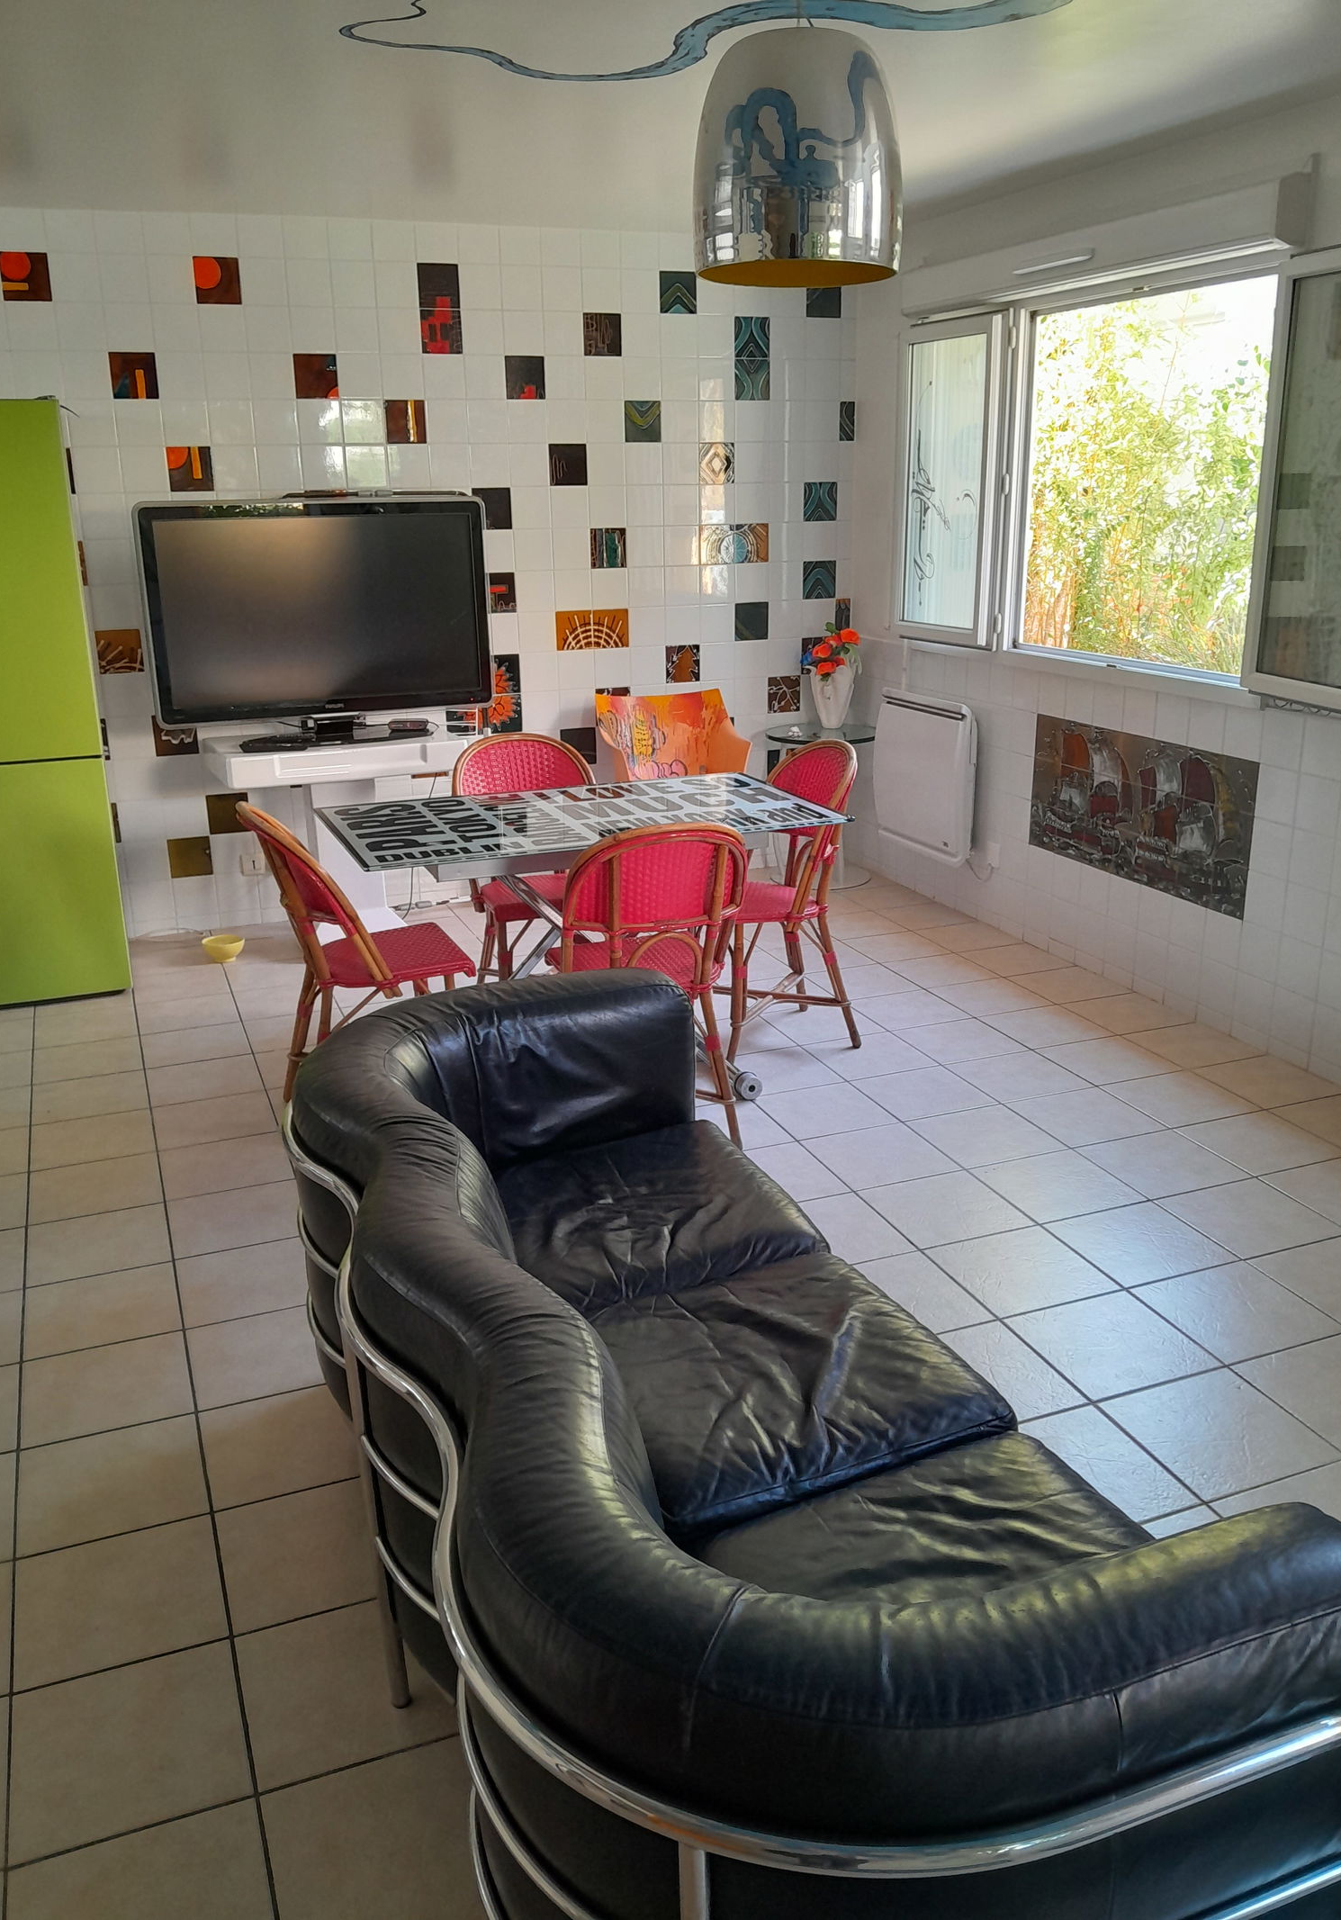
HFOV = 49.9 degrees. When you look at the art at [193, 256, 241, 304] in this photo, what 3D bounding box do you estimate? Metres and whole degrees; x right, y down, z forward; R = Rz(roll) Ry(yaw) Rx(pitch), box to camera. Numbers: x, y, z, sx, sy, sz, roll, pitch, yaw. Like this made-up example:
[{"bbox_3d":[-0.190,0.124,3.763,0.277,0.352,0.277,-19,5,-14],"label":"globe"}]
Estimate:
[{"bbox_3d":[-1.548,-2.323,4.935,0.150,0.150,0.012,-7,19,-18],"label":"art"}]

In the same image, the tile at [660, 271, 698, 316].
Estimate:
[{"bbox_3d":[0.033,-2.526,5.461,0.150,0.150,0.012,-7,19,-18],"label":"tile"}]

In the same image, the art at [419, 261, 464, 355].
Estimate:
[{"bbox_3d":[-0.823,-2.333,5.171,0.150,0.302,0.015,-8,19,-20],"label":"art"}]

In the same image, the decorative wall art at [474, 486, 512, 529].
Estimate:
[{"bbox_3d":[-0.668,-1.696,5.433,0.150,0.150,0.015,-8,19,-20],"label":"decorative wall art"}]

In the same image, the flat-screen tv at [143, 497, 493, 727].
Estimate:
[{"bbox_3d":[-1.223,-1.230,5.064,1.168,0.736,0.100,-7,19,-18],"label":"flat-screen tv"}]

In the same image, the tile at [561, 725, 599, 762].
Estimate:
[{"bbox_3d":[-0.366,-0.859,5.814,0.150,0.150,0.015,-8,19,-20],"label":"tile"}]

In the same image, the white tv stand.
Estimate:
[{"bbox_3d":[-1.183,-0.452,5.296,0.920,0.725,0.480,-7,19,-20],"label":"white tv stand"}]

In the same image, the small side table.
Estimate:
[{"bbox_3d":[0.627,-0.640,5.989,0.460,0.610,0.460,-1,18,0],"label":"small side table"}]

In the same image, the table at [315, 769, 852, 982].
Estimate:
[{"bbox_3d":[-0.245,-0.016,3.860,1.240,0.755,0.710,-7,19,-20],"label":"table"}]

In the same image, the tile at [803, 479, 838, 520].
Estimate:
[{"bbox_3d":[0.615,-1.863,5.876,0.150,0.150,0.015,-8,19,-20],"label":"tile"}]

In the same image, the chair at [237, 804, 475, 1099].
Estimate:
[{"bbox_3d":[-0.785,0.014,3.603,0.525,0.865,0.460,-8,19,-20],"label":"chair"}]

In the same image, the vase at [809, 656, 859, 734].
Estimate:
[{"bbox_3d":[0.673,-1.101,5.976,0.178,0.265,0.165,-8,19,-20],"label":"vase"}]

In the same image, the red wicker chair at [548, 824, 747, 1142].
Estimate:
[{"bbox_3d":[-0.062,0.036,3.588,0.460,0.850,0.480,-7,19,-18],"label":"red wicker chair"}]

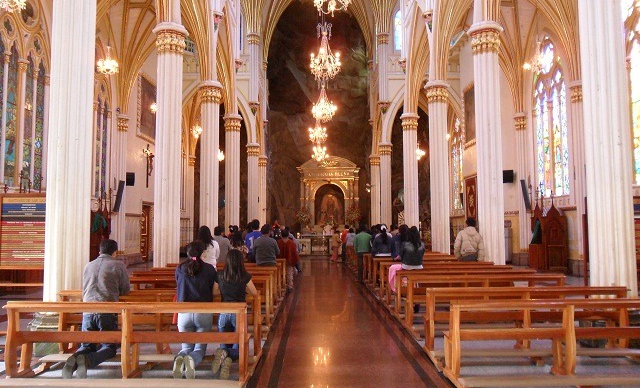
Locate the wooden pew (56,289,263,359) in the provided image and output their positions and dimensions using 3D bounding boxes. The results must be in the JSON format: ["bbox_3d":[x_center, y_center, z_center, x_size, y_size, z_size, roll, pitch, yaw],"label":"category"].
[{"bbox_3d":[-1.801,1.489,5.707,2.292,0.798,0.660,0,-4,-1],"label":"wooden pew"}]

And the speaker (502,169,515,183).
[{"bbox_3d":[7.630,-0.695,20.173,0.400,0.530,0.360,-2,-4,23],"label":"speaker"}]

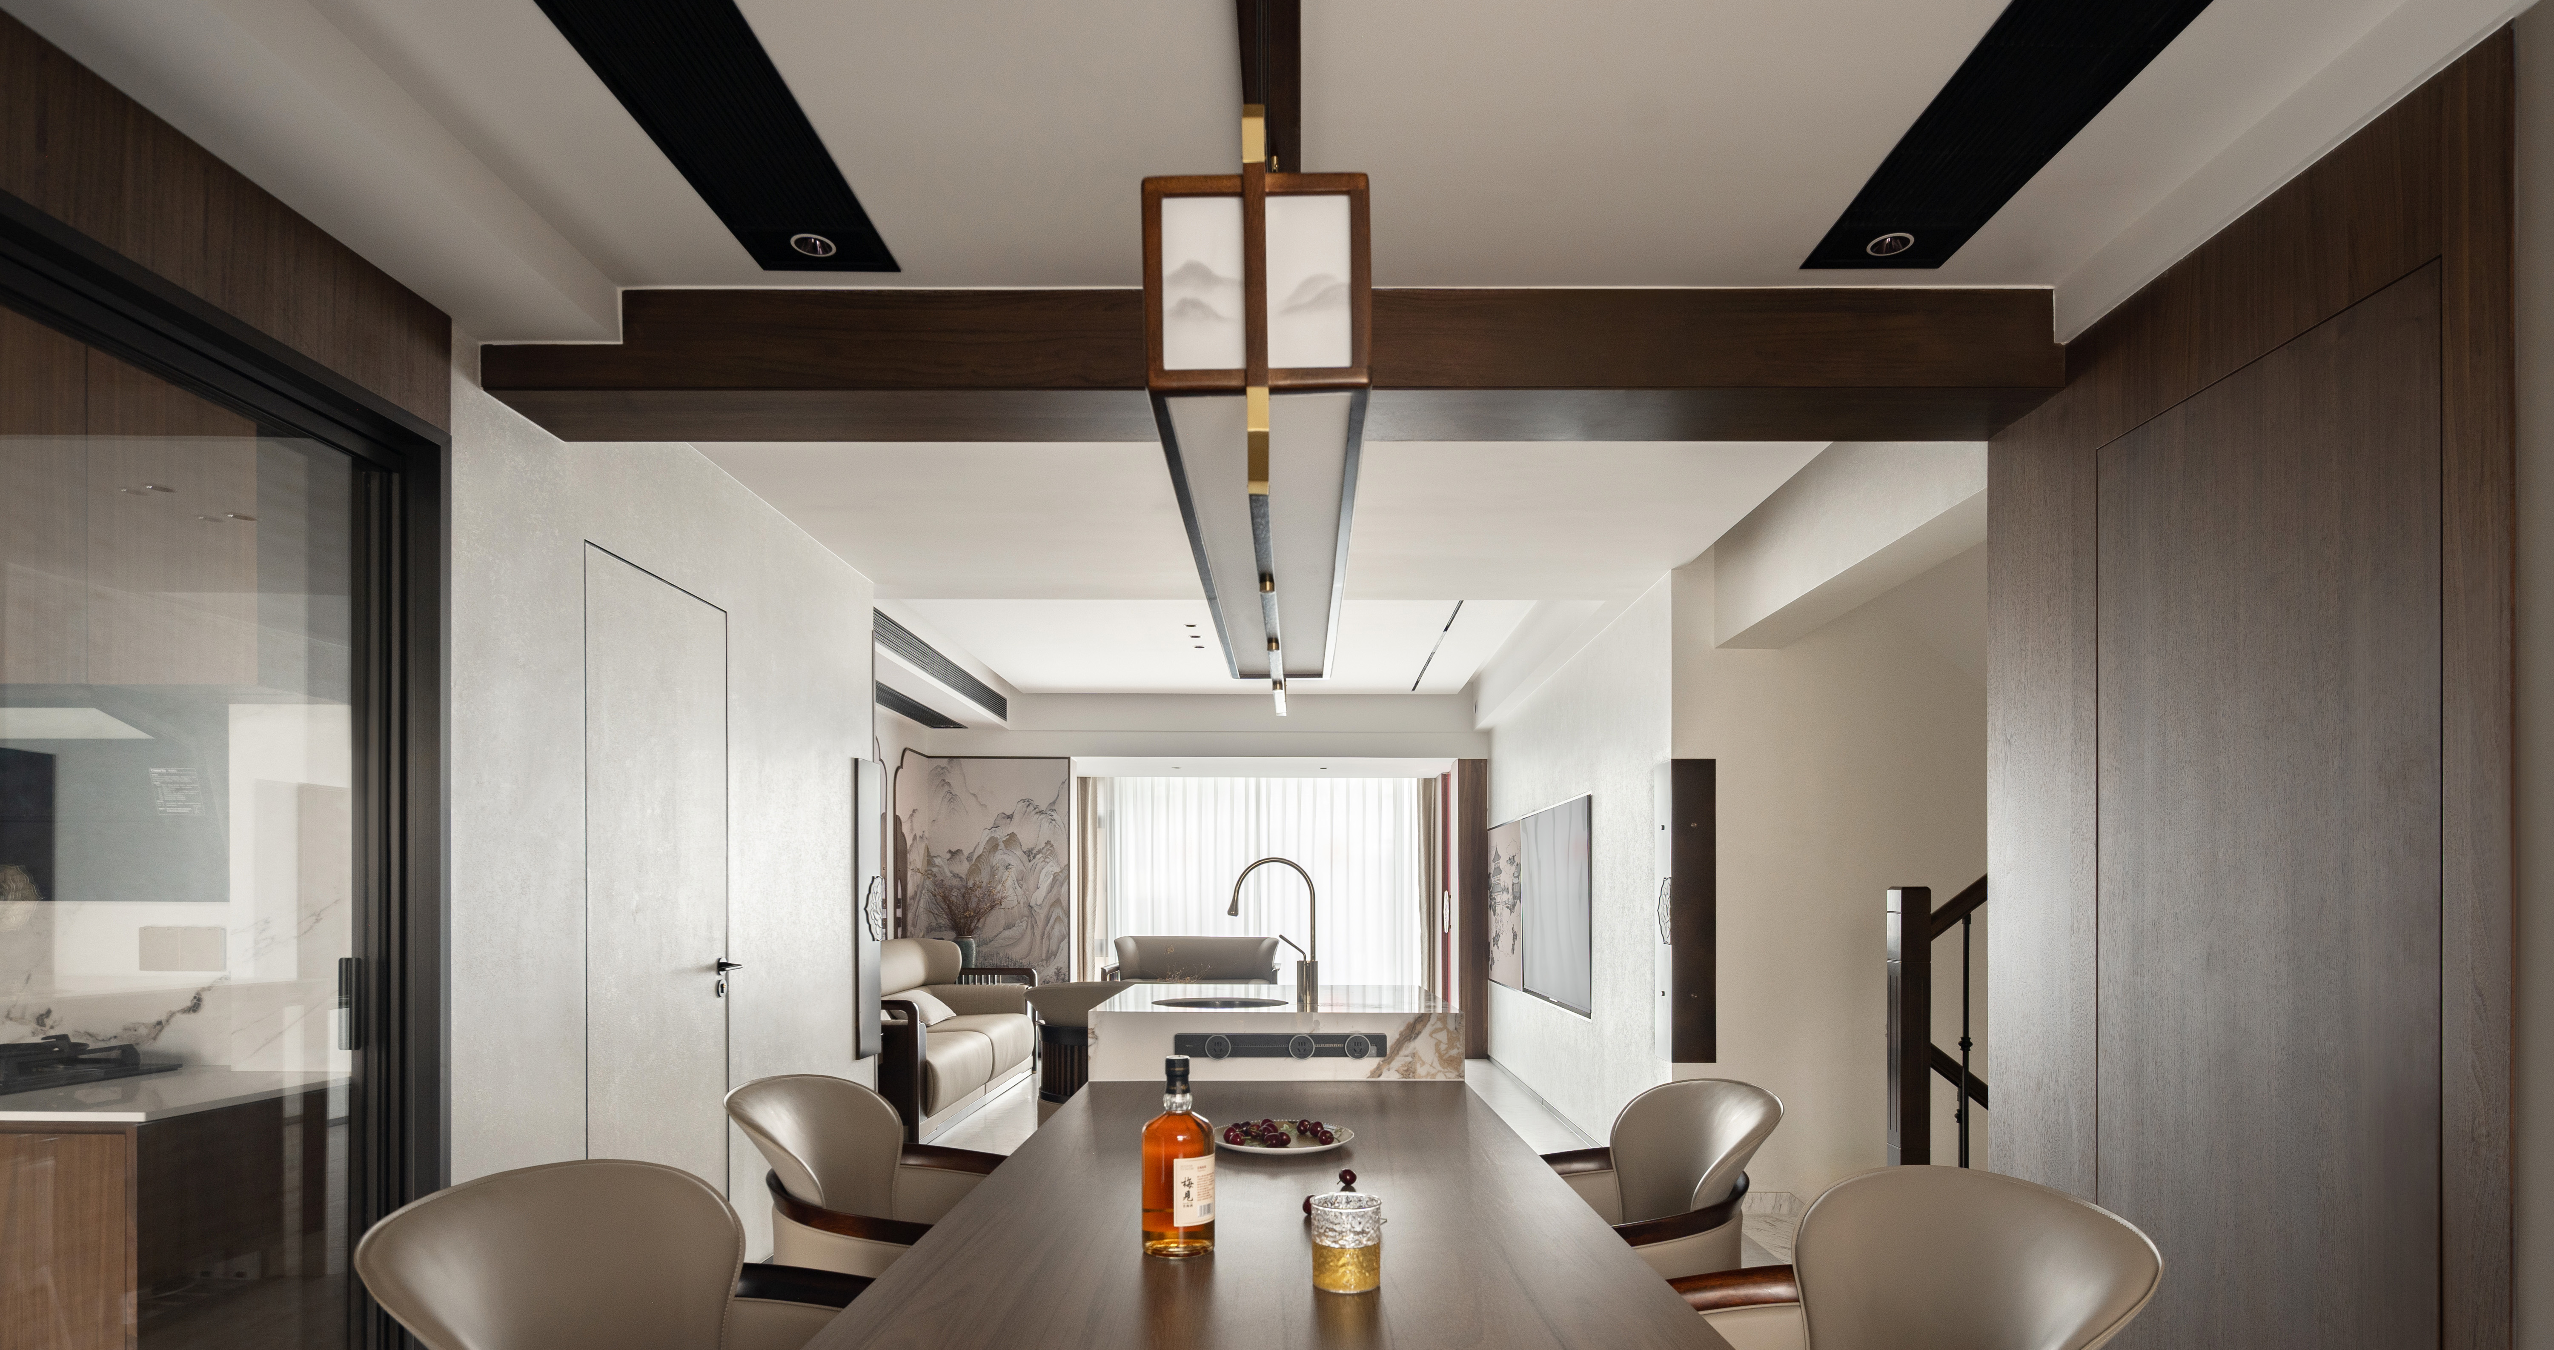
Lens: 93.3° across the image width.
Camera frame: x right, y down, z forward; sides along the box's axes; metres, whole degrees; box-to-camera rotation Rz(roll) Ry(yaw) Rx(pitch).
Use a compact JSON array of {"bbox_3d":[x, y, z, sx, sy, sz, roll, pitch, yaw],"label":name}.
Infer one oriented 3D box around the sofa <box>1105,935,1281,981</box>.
[{"bbox_3d":[-0.670,2.580,9.800,1.430,0.870,0.780,0,-6,0],"label":"sofa"}]

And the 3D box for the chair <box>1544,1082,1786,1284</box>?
[{"bbox_3d":[0.585,1.180,2.190,0.600,0.840,0.600,0,-6,0],"label":"chair"}]

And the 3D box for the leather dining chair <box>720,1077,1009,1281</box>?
[{"bbox_3d":[-0.700,1.185,2.200,0.600,0.840,0.600,0,-6,0],"label":"leather dining chair"}]

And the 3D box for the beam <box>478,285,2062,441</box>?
[{"bbox_3d":[-0.004,-0.675,2.680,3.280,0.215,0.350,0,-6,0],"label":"beam"}]

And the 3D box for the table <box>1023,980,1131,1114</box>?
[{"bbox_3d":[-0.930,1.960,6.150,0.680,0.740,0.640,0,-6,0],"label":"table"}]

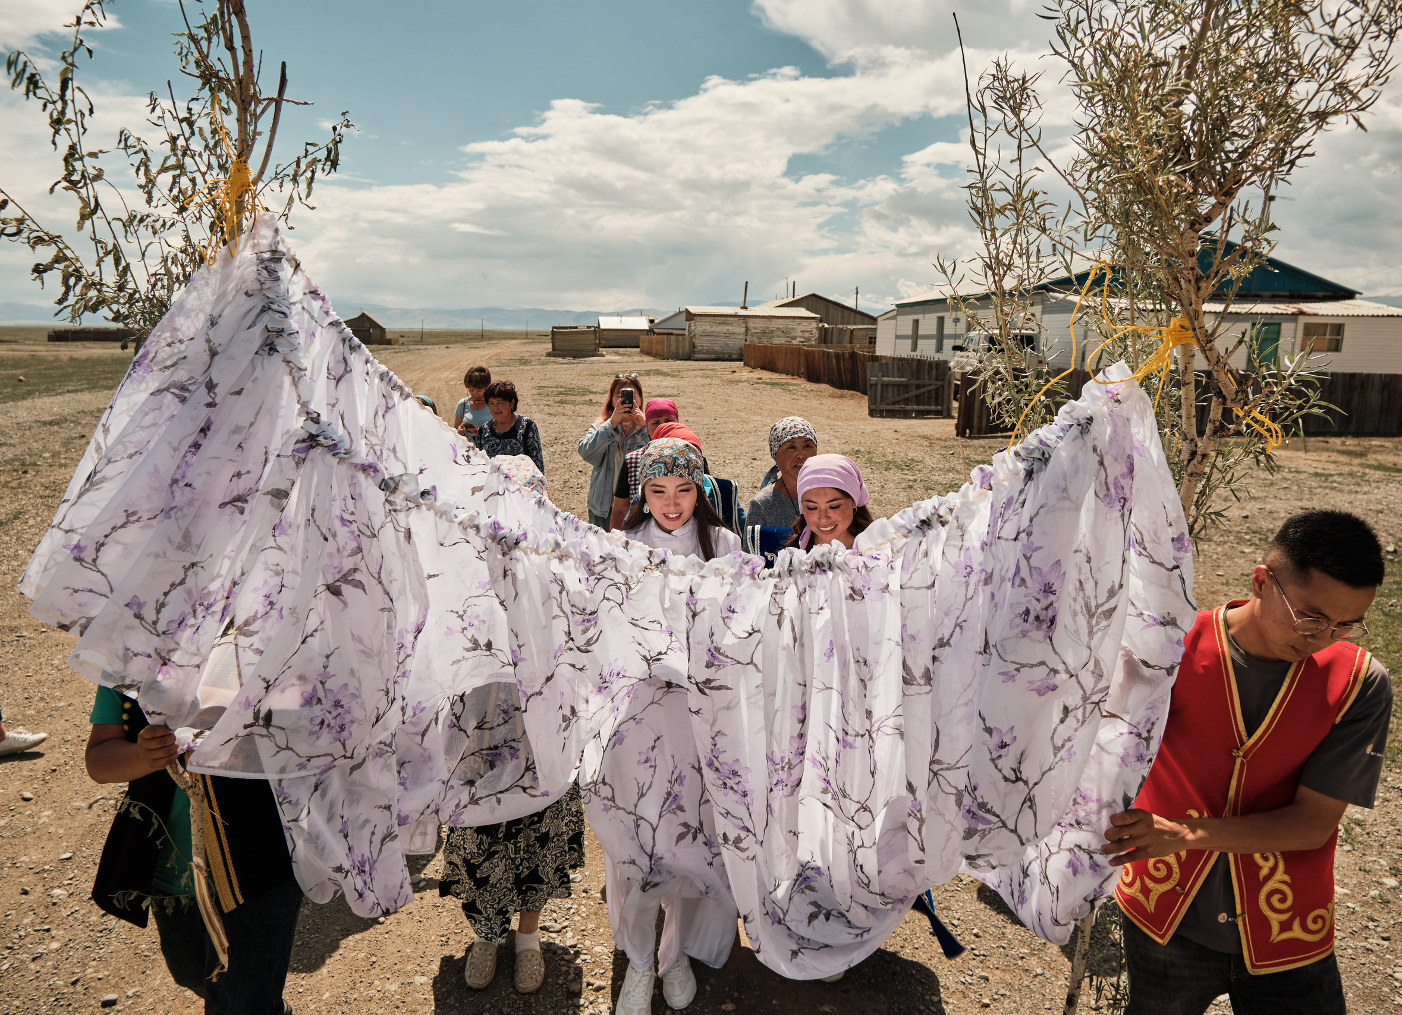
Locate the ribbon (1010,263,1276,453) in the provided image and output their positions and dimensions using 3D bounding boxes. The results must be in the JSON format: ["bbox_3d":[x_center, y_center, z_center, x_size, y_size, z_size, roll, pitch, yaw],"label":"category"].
[{"bbox_3d":[0.811,-0.279,1.780,0.440,0.320,0.220,5,11,24],"label":"ribbon"}]

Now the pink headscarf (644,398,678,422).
[{"bbox_3d":[-0.206,-0.495,5.100,0.170,0.180,0.210,0,10,-2],"label":"pink headscarf"}]

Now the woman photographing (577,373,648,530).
[{"bbox_3d":[-0.560,-0.002,6.198,0.470,1.650,0.450,-1,10,-11],"label":"woman photographing"}]

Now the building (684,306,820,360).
[{"bbox_3d":[3.667,-12.690,71.114,9.352,3.750,4.300,-1,10,-8],"label":"building"}]

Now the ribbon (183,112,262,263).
[{"bbox_3d":[-0.945,-0.630,1.920,0.140,0.270,0.120,-4,11,-25],"label":"ribbon"}]

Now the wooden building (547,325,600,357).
[{"bbox_3d":[-10.027,-13.256,77.314,4.063,2.400,3.500,-1,10,-7],"label":"wooden building"}]

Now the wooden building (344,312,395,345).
[{"bbox_3d":[-43.237,-23.006,124.624,6.260,4.200,6.300,-2,11,-15],"label":"wooden building"}]

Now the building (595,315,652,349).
[{"bbox_3d":[-9.904,-22.244,123.086,5.773,3.900,4.800,-1,10,-9],"label":"building"}]

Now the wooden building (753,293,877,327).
[{"bbox_3d":[7.705,-14.725,78.559,9.751,5.200,10.000,-1,10,-9],"label":"wooden building"}]

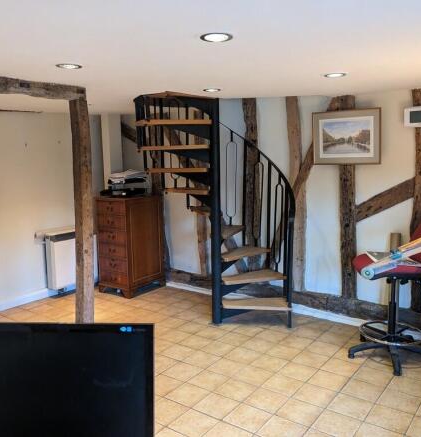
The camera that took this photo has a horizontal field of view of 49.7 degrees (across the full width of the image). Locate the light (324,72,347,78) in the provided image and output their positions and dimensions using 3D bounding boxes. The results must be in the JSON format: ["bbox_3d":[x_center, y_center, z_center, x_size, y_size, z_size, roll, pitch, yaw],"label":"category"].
[{"bbox_3d":[0.796,-0.913,2.892,0.135,0.030,0.135,5,10,36],"label":"light"}]

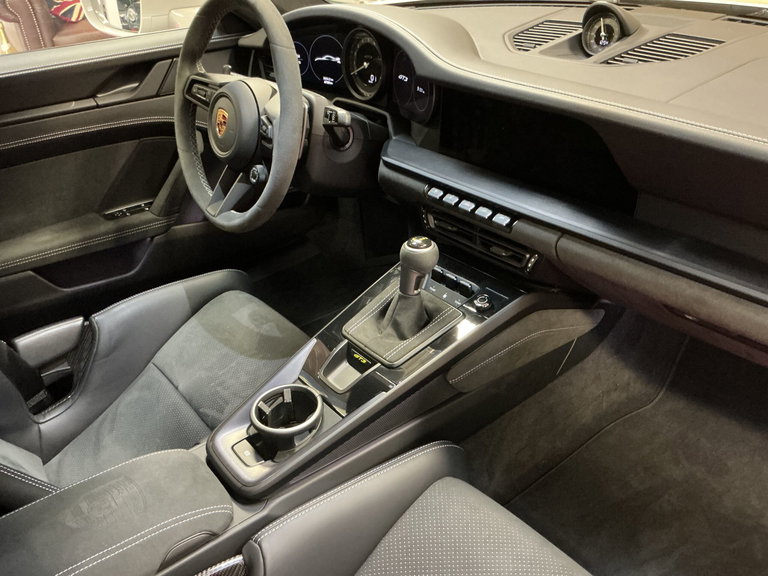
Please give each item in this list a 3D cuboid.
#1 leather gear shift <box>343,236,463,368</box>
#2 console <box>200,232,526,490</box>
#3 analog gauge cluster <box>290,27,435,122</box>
[{"bbox_3d":[0.020,0.004,0.797,0.127,0.138,0.117,-31,43,-32],"label":"leather gear shift"},{"bbox_3d":[-0.030,0.064,0.766,0.431,0.161,0.200,-37,46,-27],"label":"console"},{"bbox_3d":[-0.047,-0.377,1.053,0.065,0.130,0.380,-11,30,-44],"label":"analog gauge cluster"}]

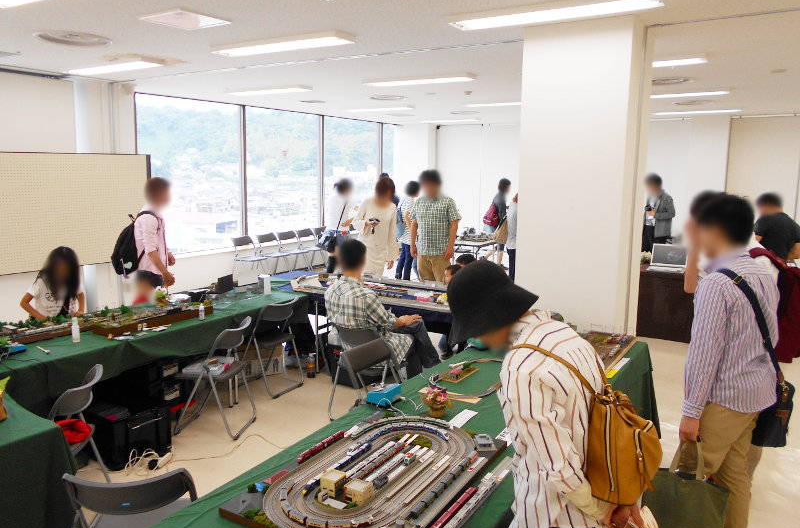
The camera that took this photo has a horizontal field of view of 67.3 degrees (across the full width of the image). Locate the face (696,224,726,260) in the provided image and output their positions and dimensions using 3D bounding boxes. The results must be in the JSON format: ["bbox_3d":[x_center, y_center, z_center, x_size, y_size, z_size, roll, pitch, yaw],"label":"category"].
[{"bbox_3d":[1.358,-0.098,2.620,0.140,0.180,0.140,6,11,33],"label":"face"}]

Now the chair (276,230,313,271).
[{"bbox_3d":[-1.712,-0.156,9.975,0.470,0.750,0.440,6,10,30],"label":"chair"}]

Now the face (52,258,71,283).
[{"bbox_3d":[-2.591,0.050,4.600,0.145,0.190,0.140,-4,10,-25],"label":"face"}]

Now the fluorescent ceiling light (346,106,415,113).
[{"bbox_3d":[-0.345,-2.414,9.268,1.250,0.060,0.230,6,10,30],"label":"fluorescent ceiling light"}]

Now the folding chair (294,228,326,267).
[{"bbox_3d":[-1.472,-0.217,10.386,0.470,0.750,0.440,6,10,30],"label":"folding chair"}]

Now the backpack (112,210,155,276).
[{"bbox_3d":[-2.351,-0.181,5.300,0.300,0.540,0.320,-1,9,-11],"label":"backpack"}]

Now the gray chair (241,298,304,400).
[{"bbox_3d":[-1.085,0.637,4.896,0.470,0.745,0.430,6,11,31],"label":"gray chair"}]

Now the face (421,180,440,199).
[{"bbox_3d":[0.302,-0.743,5.950,0.165,0.190,0.150,1,9,5],"label":"face"}]

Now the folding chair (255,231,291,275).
[{"bbox_3d":[-1.933,-0.086,9.380,0.470,0.745,0.430,6,11,31],"label":"folding chair"}]

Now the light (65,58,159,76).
[{"bbox_3d":[-2.810,-1.931,5.861,1.255,0.060,0.230,6,11,31],"label":"light"}]

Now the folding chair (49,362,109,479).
[{"bbox_3d":[-1.796,0.930,3.003,0.470,0.745,0.430,0,9,-6],"label":"folding chair"}]

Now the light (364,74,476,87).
[{"bbox_3d":[0.202,-2.000,6.511,1.255,0.060,0.230,6,11,31],"label":"light"}]

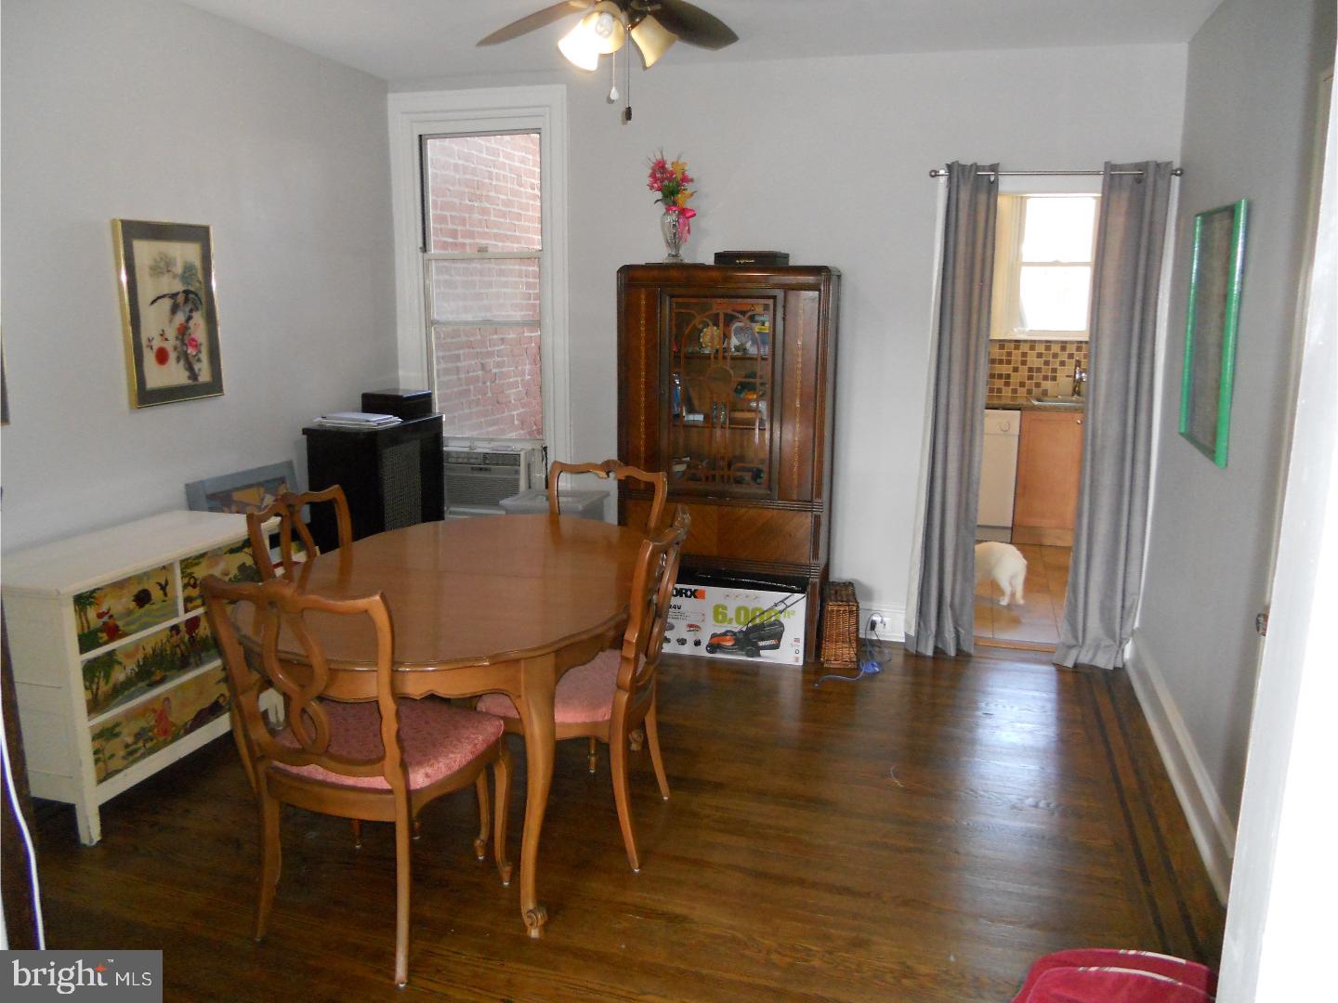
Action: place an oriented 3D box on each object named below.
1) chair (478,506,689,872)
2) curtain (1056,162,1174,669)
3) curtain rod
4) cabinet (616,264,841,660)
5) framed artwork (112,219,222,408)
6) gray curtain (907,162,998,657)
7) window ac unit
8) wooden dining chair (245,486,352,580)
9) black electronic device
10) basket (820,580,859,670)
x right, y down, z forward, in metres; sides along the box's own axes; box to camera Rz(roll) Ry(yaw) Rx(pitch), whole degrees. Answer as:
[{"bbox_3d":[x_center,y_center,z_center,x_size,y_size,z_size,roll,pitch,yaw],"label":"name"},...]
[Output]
[{"bbox_3d":[-0.245,0.509,3.062,0.540,0.956,0.510,3,12,14],"label":"chair"},{"bbox_3d":[1.823,-0.304,4.259,0.295,2.070,0.120,3,12,15],"label":"curtain"},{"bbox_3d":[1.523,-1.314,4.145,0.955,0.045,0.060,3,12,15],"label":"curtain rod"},{"bbox_3d":[0.260,-0.175,4.625,0.930,1.675,0.365,3,12,15],"label":"cabinet"},{"bbox_3d":[-1.734,-0.655,3.637,0.033,0.625,0.440,3,12,15],"label":"framed artwork"},{"bbox_3d":[1.227,-0.354,4.487,0.280,2.110,0.120,4,12,16],"label":"gray curtain"},{"bbox_3d":[-0.874,-0.139,5.425,0.450,0.310,0.400,4,12,16],"label":"window ac unit"},{"bbox_3d":[-0.904,0.468,3.244,0.540,0.956,0.510,4,12,18],"label":"wooden dining chair"},{"bbox_3d":[-1.240,-0.448,4.786,0.260,0.105,0.250,6,13,24],"label":"black electronic device"},{"bbox_3d":[0.763,0.541,4.622,0.155,0.295,0.330,2,11,10],"label":"basket"}]

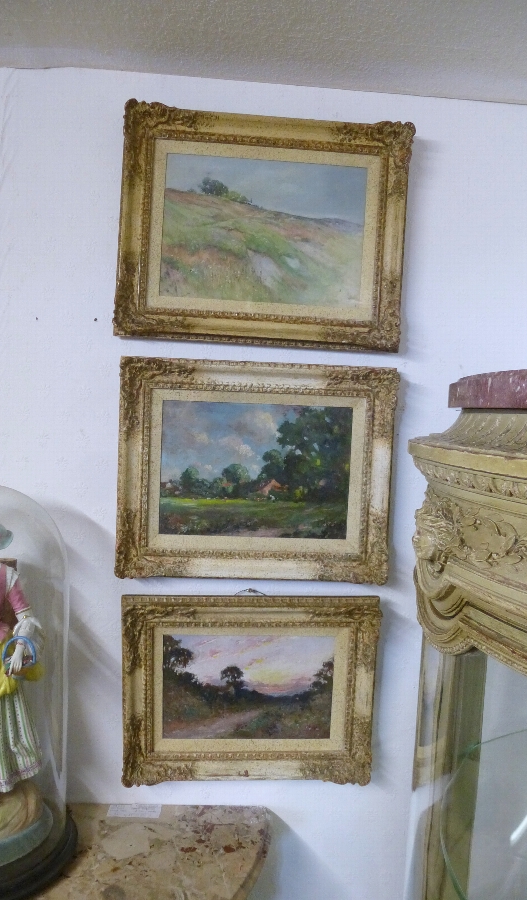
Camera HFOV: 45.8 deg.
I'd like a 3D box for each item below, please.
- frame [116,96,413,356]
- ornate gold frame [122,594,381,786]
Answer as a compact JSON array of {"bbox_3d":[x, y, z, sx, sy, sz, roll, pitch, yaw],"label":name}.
[{"bbox_3d":[0.001,-0.375,1.070,0.483,0.382,0.050,3,1,-3],"label":"frame"},{"bbox_3d":[-0.024,0.427,1.105,0.439,0.329,0.050,1,6,-2],"label":"ornate gold frame"}]

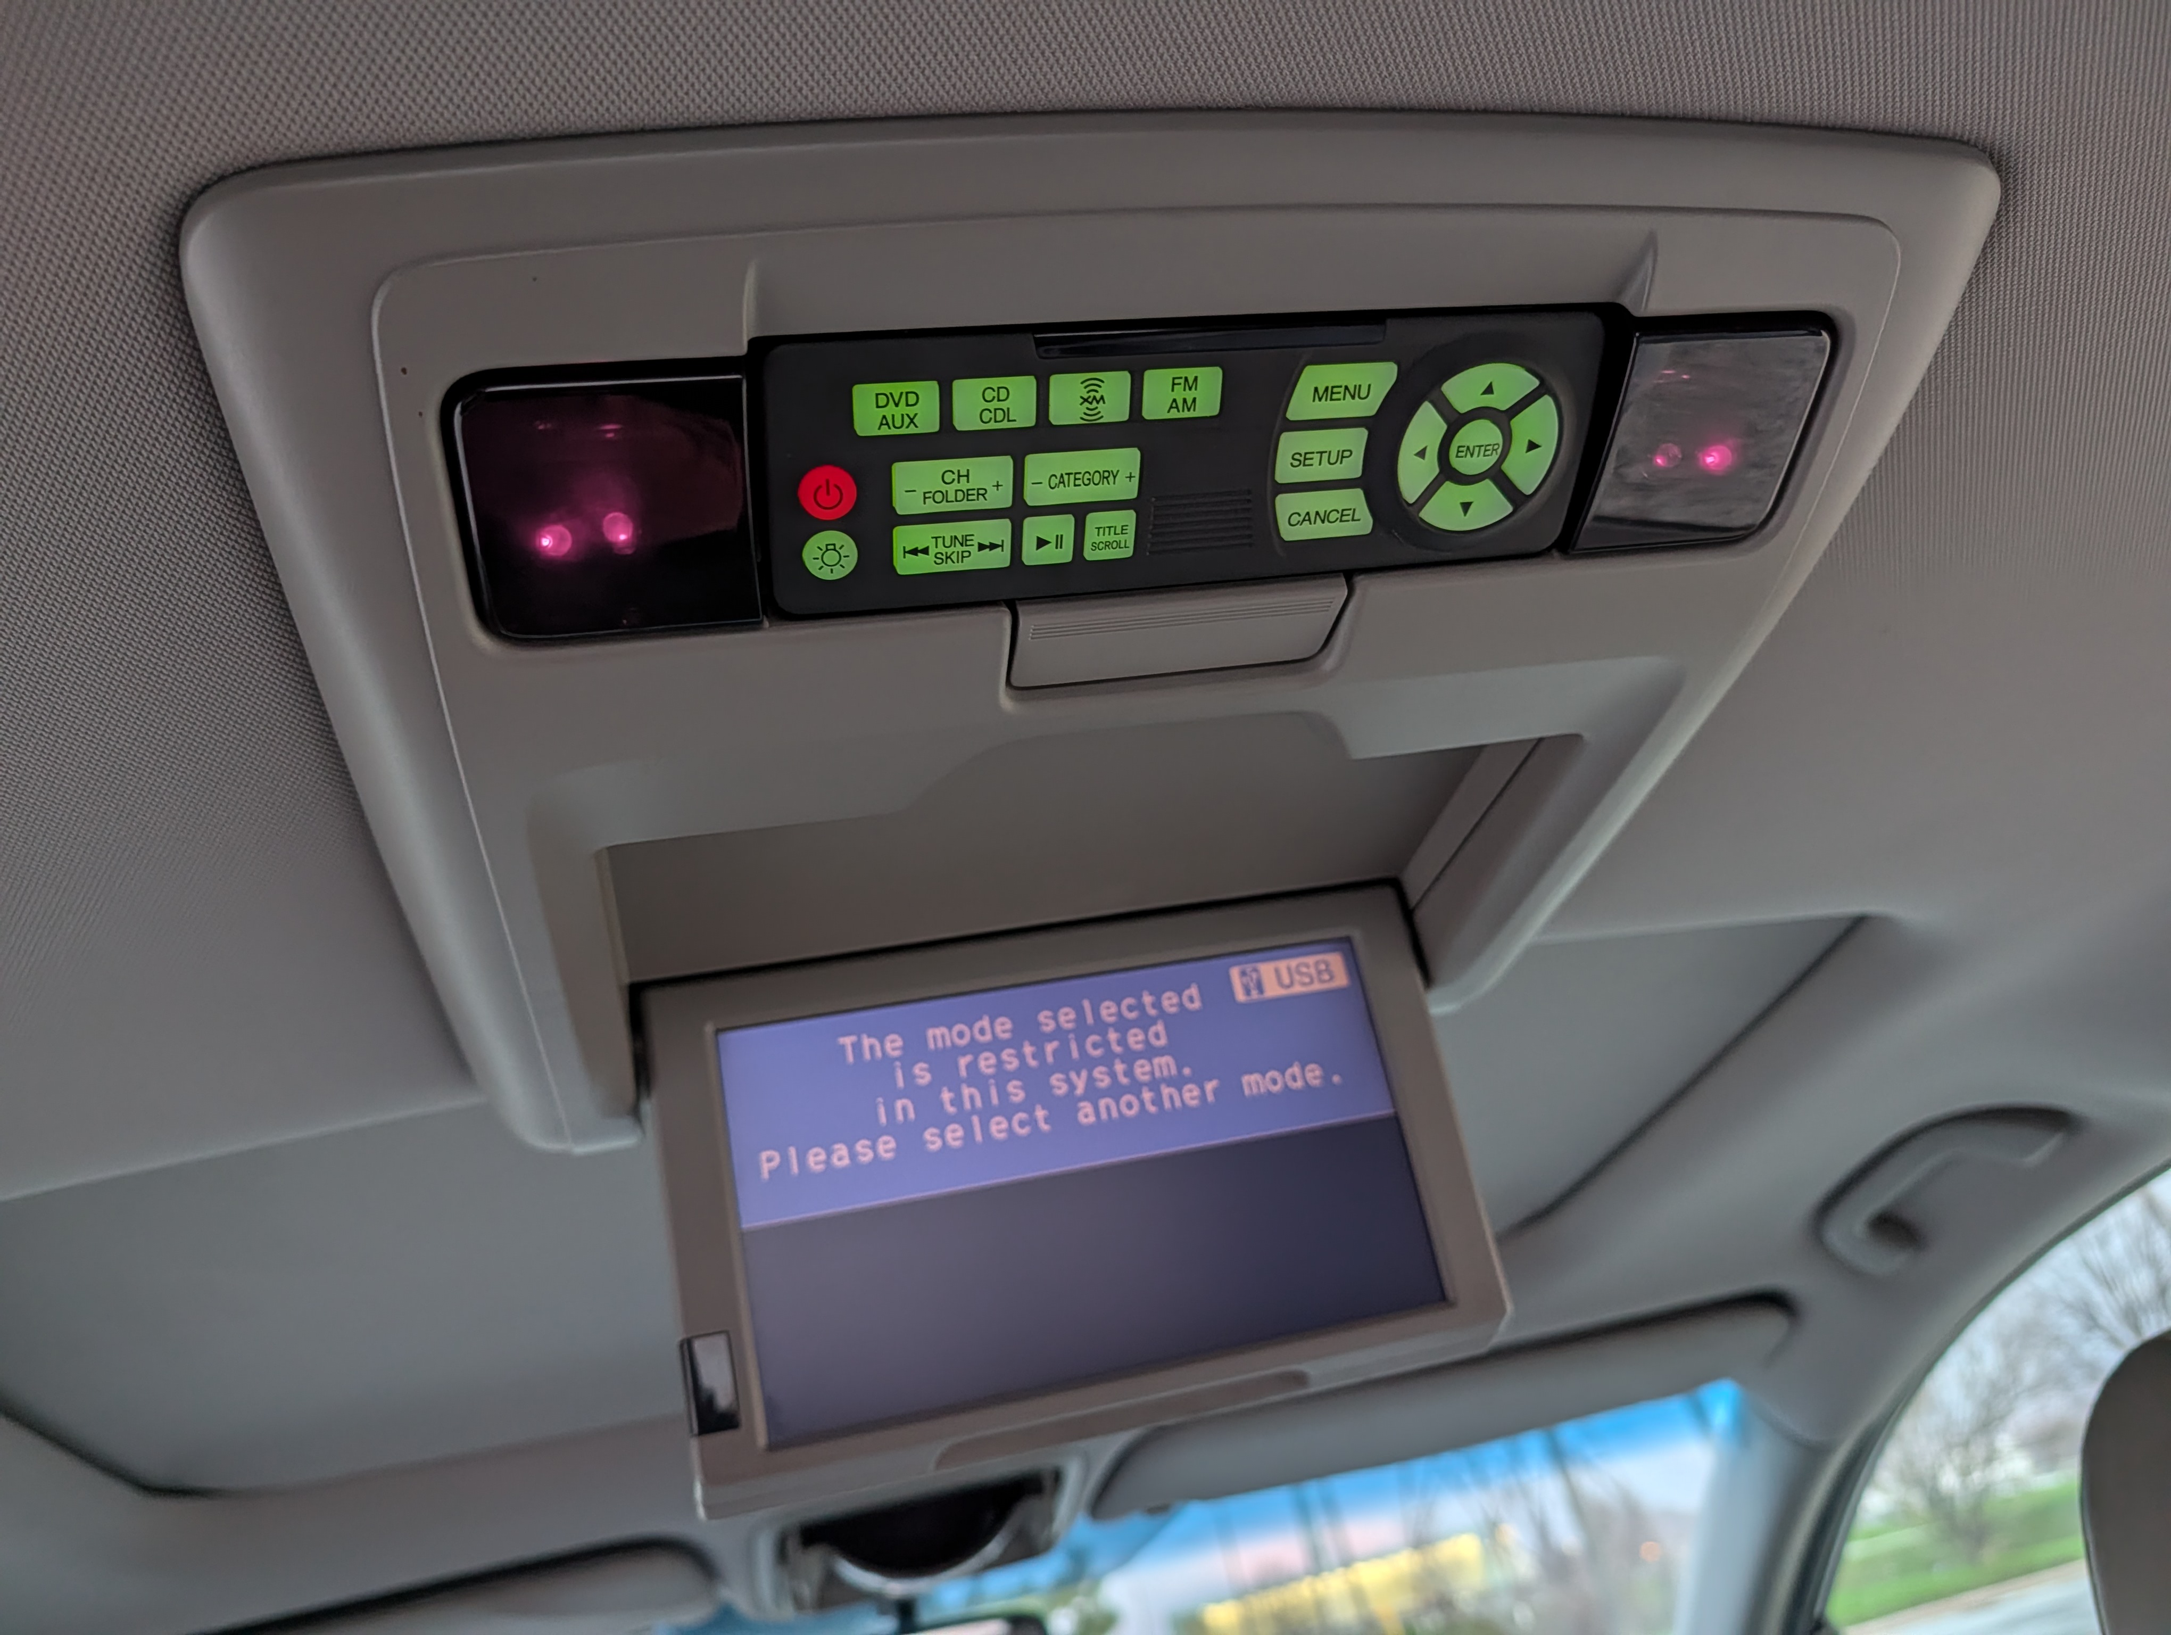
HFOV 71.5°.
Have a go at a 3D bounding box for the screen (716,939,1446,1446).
[{"bbox_3d":[0.000,0.104,0.444,0.199,0.112,0.010,-7,-19,-15],"label":"screen"}]

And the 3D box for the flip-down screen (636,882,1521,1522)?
[{"bbox_3d":[-0.001,0.106,0.448,0.236,0.142,0.025,-7,-19,-15],"label":"flip-down screen"}]

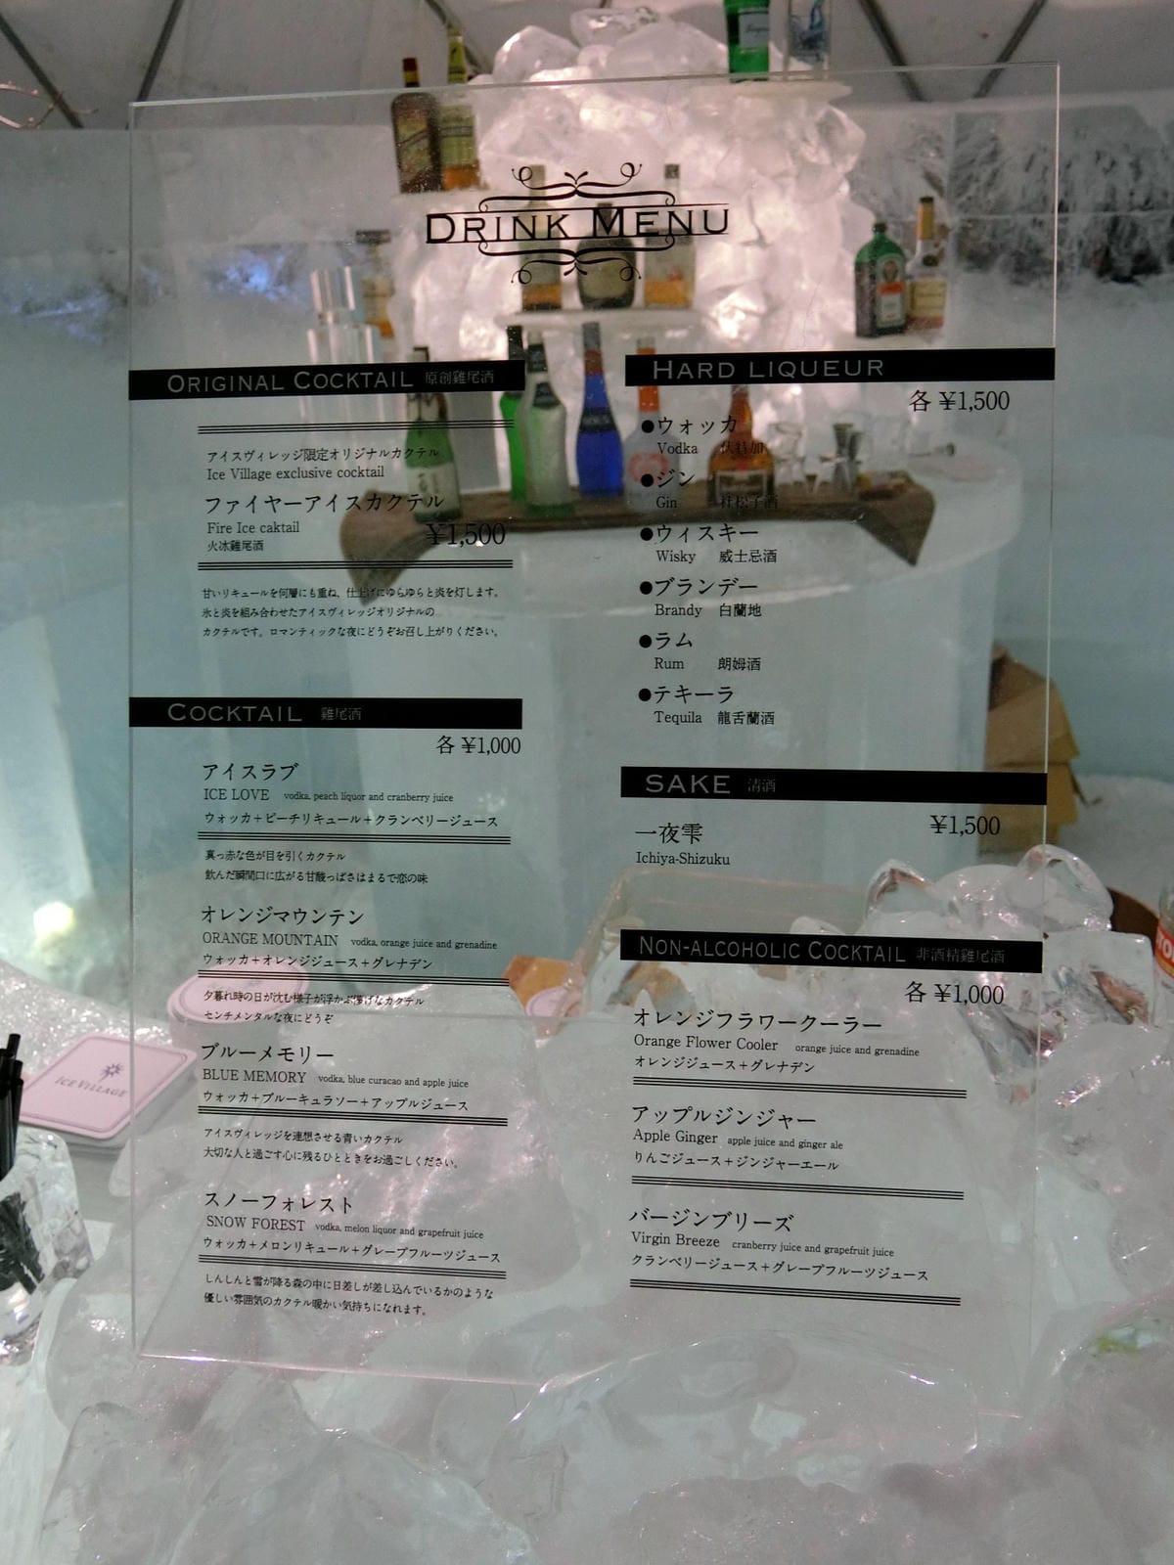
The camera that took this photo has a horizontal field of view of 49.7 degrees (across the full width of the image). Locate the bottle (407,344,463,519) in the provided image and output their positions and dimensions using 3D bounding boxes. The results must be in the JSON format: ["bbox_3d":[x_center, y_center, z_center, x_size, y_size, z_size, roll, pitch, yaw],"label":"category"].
[{"bbox_3d":[-0.263,-0.581,2.114,0.082,0.277,0.082,-1,23,6],"label":"bottle"}]

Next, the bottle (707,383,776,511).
[{"bbox_3d":[0.260,-0.577,2.127,0.107,0.219,0.107,0,23,7],"label":"bottle"}]

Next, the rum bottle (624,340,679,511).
[{"bbox_3d":[0.106,-0.601,2.135,0.095,0.276,0.095,0,23,8],"label":"rum bottle"}]

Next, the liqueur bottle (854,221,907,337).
[{"bbox_3d":[0.656,-1.119,2.821,0.093,0.236,0.066,-14,25,-25],"label":"liqueur bottle"}]

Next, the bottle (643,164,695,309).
[{"bbox_3d":[0.148,-0.998,2.318,0.094,0.238,0.076,-1,23,4],"label":"bottle"}]

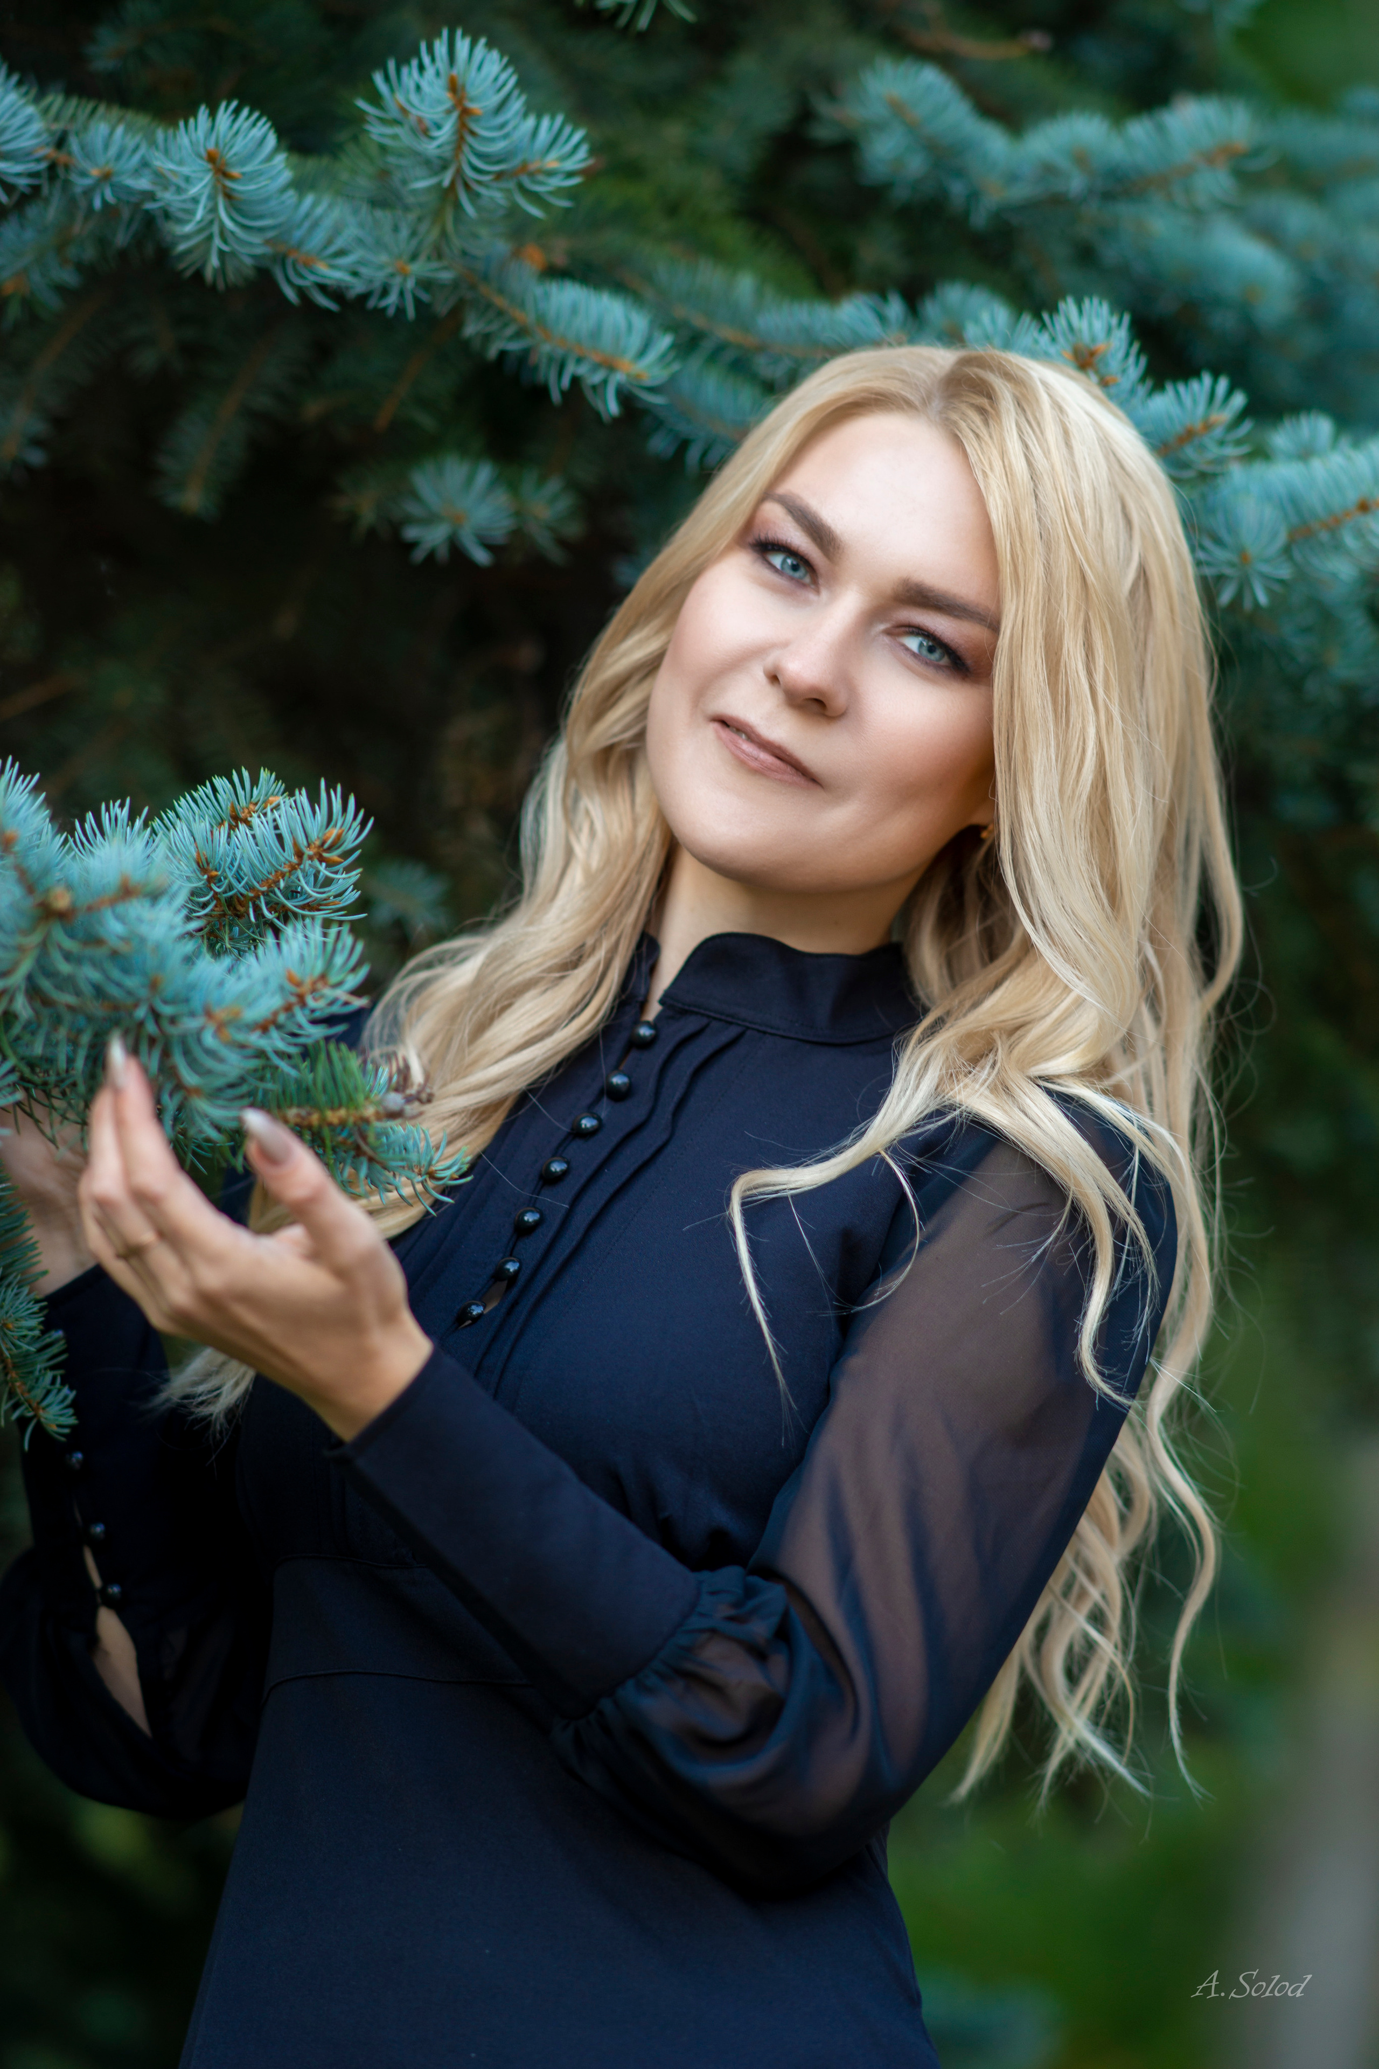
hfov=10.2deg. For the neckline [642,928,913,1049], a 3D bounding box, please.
[{"bbox_3d":[0.034,-0.025,2.945,0.120,0.048,0.120,21,20,41],"label":"neckline"}]

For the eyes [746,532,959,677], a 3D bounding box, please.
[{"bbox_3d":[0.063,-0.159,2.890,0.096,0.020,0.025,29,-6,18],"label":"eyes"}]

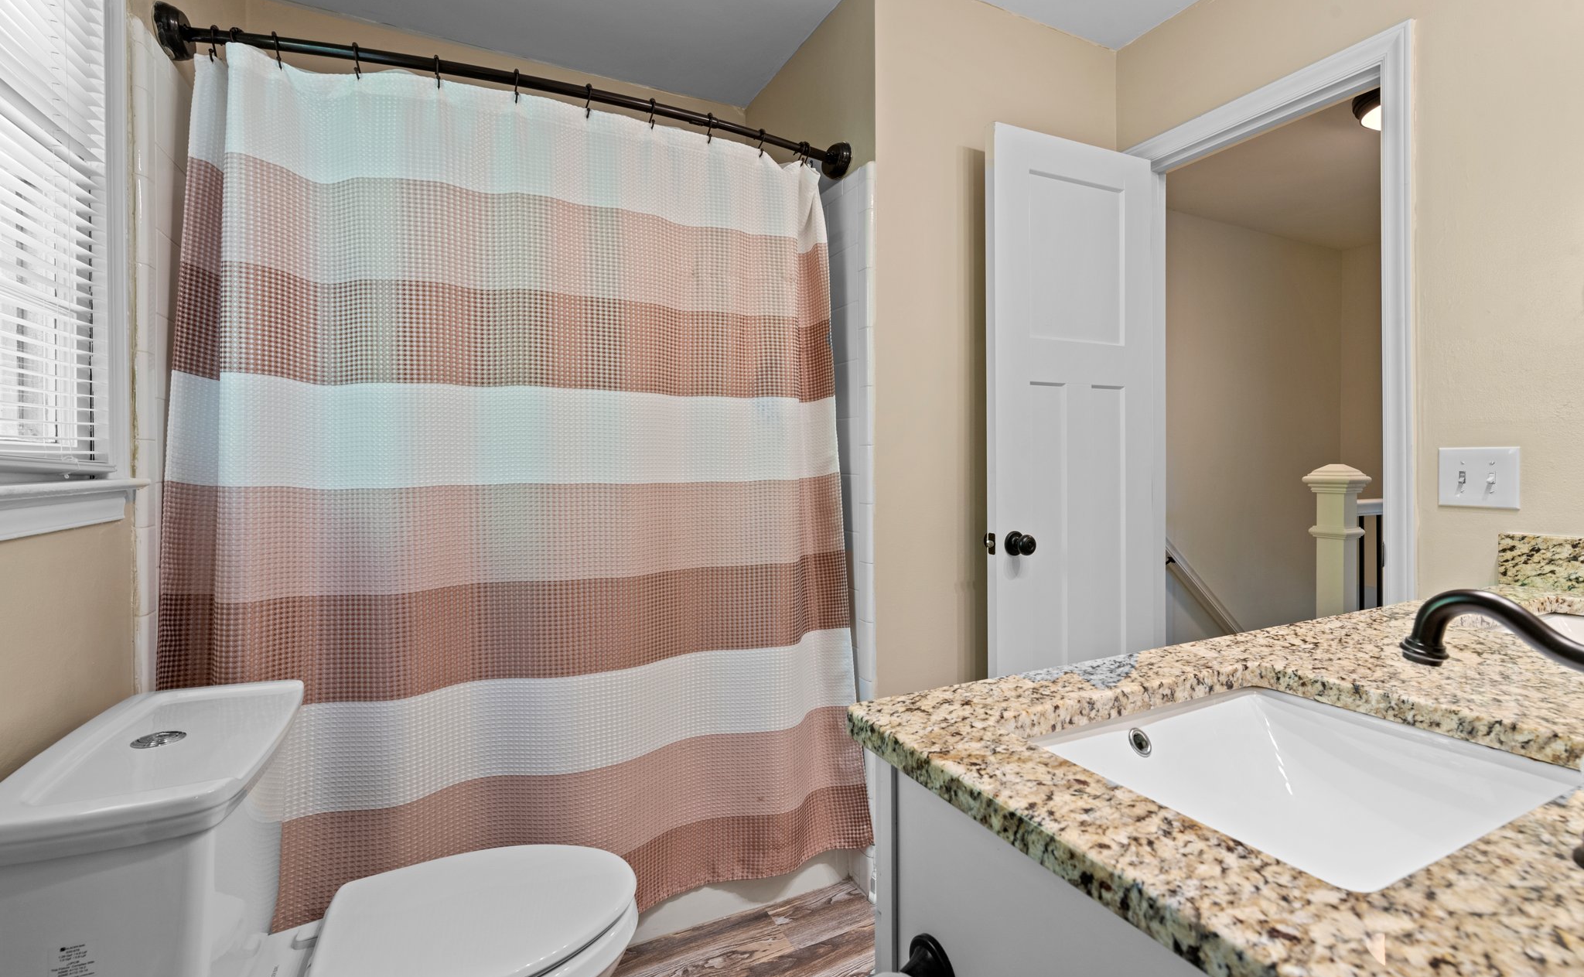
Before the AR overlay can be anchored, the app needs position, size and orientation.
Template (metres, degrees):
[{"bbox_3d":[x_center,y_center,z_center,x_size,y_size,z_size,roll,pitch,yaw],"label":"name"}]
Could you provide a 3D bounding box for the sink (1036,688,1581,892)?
[{"bbox_3d":[0.504,0.361,0.685,0.475,0.160,0.345,-1,2,-26],"label":"sink"}]

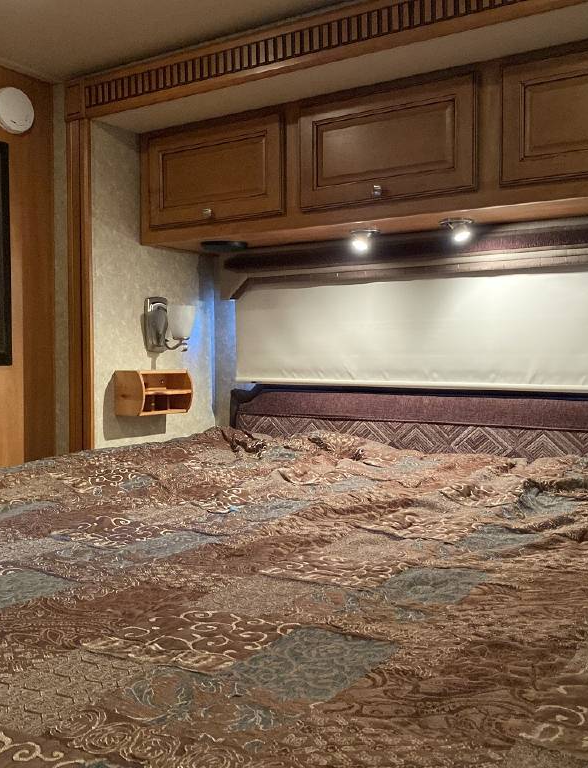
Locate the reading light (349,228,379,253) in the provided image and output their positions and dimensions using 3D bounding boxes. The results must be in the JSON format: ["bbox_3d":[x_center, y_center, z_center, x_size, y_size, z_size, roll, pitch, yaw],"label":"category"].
[{"bbox_3d":[0.204,-0.419,2.261,0.080,0.063,0.080,2,3,33],"label":"reading light"}]

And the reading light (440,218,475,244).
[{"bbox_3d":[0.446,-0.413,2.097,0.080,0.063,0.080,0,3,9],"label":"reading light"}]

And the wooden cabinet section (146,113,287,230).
[{"bbox_3d":[-0.181,-0.647,2.474,0.508,0.290,0.300,1,2,31],"label":"wooden cabinet section"}]

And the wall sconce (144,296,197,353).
[{"bbox_3d":[-0.402,-0.198,2.539,0.160,0.188,0.104,2,3,33],"label":"wall sconce"}]

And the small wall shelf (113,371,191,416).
[{"bbox_3d":[-0.452,0.026,2.502,0.126,0.140,0.229,2,3,33],"label":"small wall shelf"}]

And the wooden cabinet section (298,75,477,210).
[{"bbox_3d":[0.309,-0.641,2.179,0.514,0.290,0.300,1,2,31],"label":"wooden cabinet section"}]

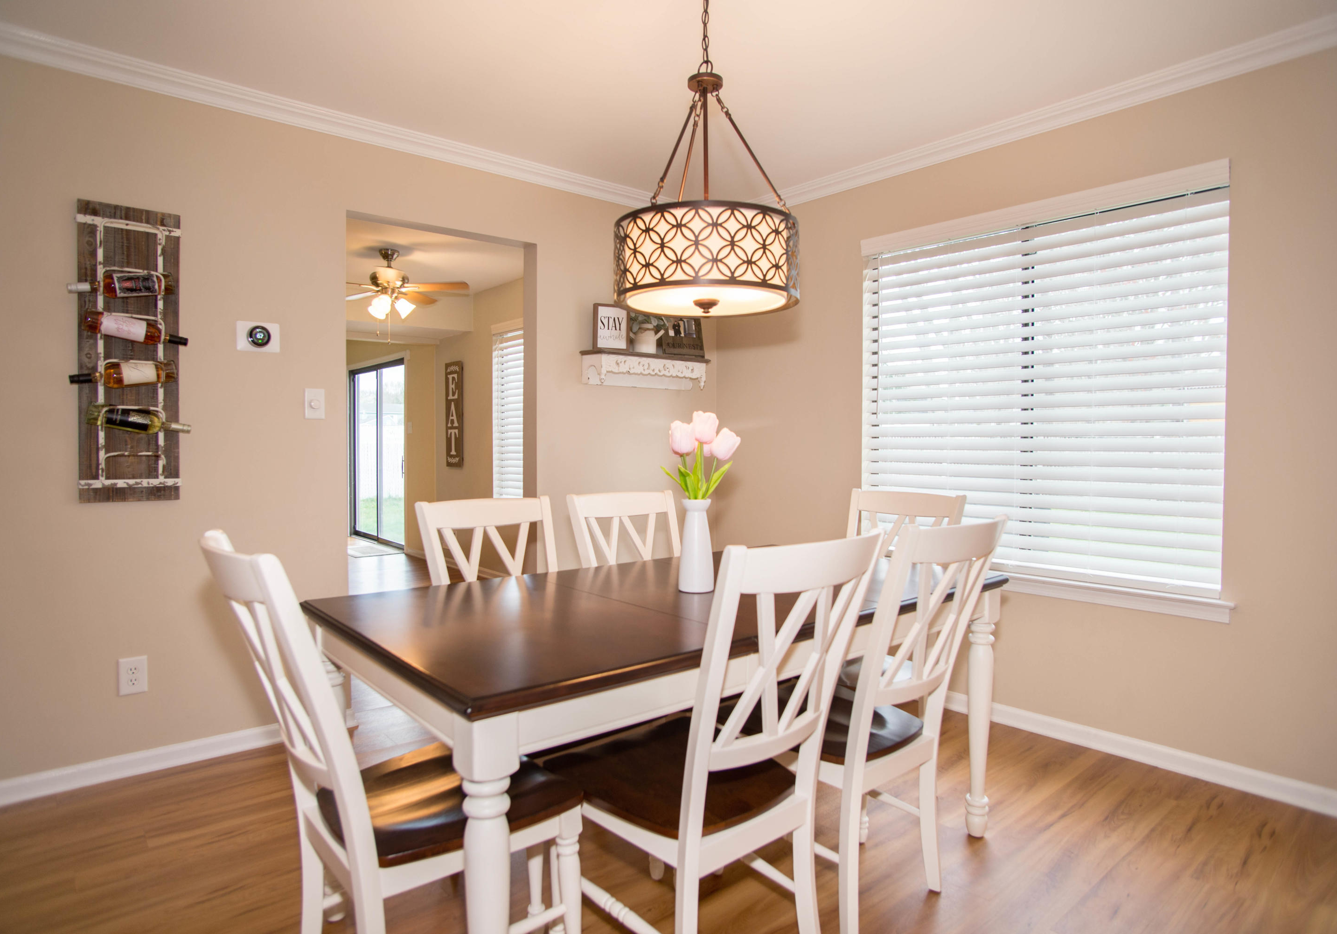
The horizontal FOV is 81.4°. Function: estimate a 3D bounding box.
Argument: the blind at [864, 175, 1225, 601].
[{"bbox_3d":[1.402,-0.268,3.151,0.070,1.390,1.440,-2,3,-40],"label":"blind"}]

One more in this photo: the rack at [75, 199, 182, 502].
[{"bbox_3d":[-1.802,-0.377,2.613,0.285,0.980,0.100,-1,2,-40],"label":"rack"}]

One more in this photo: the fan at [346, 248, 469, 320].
[{"bbox_3d":[-1.854,-1.212,5.185,1.080,0.460,1.080,-2,3,-40],"label":"fan"}]

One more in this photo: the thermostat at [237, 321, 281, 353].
[{"bbox_3d":[-1.517,-0.485,2.891,0.146,0.107,0.032,-1,2,-40],"label":"thermostat"}]

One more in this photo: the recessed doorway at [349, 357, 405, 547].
[{"bbox_3d":[-3.352,-0.143,8.879,0.110,2.030,1.800,-1,2,-40],"label":"recessed doorway"}]

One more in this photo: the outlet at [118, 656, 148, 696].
[{"bbox_3d":[-1.841,0.721,2.678,0.078,0.124,0.009,-1,2,-40],"label":"outlet"}]

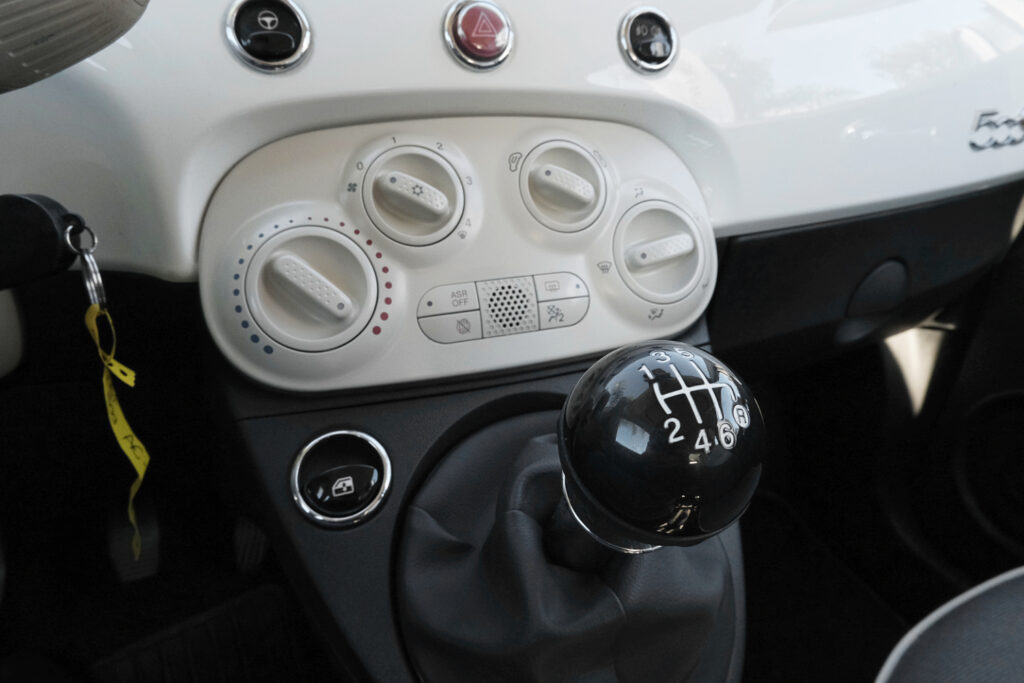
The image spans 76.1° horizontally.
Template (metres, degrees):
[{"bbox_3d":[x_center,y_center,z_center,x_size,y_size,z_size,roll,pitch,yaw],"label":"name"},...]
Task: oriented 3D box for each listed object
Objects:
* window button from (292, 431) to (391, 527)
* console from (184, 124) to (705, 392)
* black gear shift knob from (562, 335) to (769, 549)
[{"bbox_3d":[-0.076,0.061,0.293,0.043,0.016,0.043,-8,62,-20],"label":"window button"},{"bbox_3d":[-0.009,-0.054,0.347,0.286,0.136,0.045,-8,-1,-20],"label":"console"},{"bbox_3d":[0.040,0.030,0.183,0.055,0.067,0.055,2,59,-4],"label":"black gear shift knob"}]

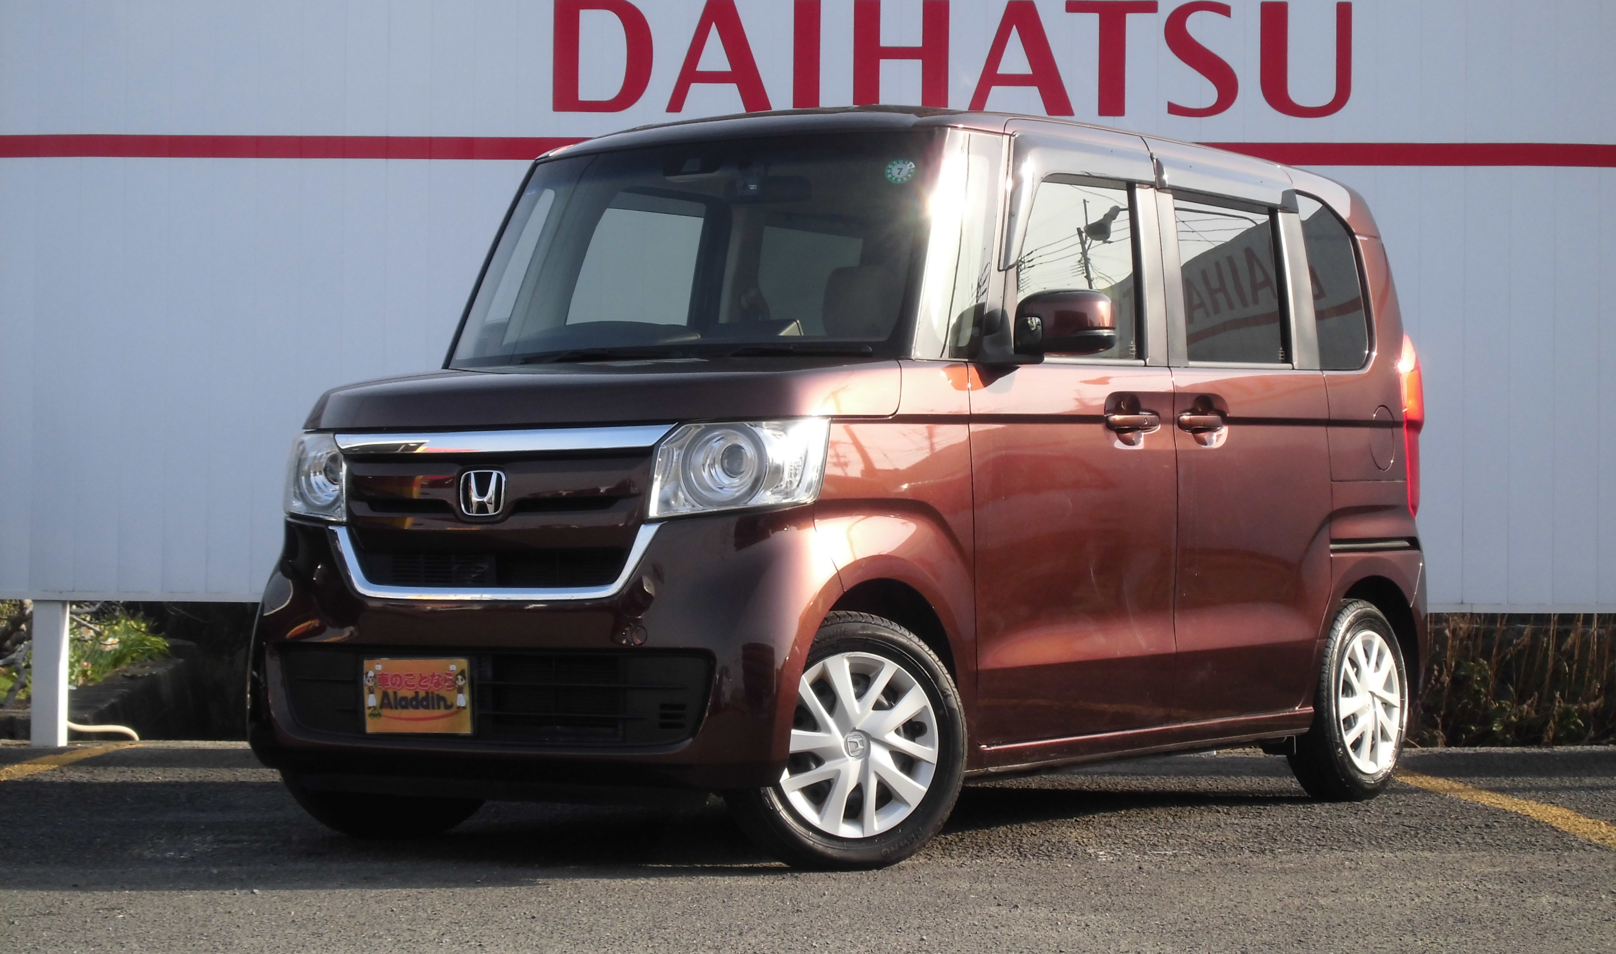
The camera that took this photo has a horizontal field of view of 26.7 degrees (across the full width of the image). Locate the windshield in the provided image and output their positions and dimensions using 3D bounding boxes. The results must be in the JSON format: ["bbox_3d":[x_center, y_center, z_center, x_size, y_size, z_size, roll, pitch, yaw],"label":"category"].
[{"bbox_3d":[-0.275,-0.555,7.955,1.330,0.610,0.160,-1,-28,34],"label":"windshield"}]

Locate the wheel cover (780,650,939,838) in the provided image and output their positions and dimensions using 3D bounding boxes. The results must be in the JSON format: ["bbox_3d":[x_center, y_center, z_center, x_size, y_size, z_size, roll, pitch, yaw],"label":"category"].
[{"bbox_3d":[0.102,0.572,7.260,0.392,0.392,0.060,1,-2,-28],"label":"wheel cover"}]

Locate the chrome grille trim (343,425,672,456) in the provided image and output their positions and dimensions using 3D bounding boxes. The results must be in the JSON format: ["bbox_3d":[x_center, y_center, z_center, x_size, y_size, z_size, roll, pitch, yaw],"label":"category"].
[{"bbox_3d":[-0.682,-0.082,7.341,0.960,0.058,0.080,-1,-2,34],"label":"chrome grille trim"}]

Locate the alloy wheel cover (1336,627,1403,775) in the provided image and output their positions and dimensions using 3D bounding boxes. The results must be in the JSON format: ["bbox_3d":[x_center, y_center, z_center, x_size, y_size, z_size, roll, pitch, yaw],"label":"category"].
[{"bbox_3d":[1.540,0.619,9.363,0.060,0.392,0.392,-1,-2,34],"label":"alloy wheel cover"}]

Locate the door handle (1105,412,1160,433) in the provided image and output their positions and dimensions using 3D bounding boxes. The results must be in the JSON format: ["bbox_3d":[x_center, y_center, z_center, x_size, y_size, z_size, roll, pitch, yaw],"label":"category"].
[{"bbox_3d":[0.780,-0.131,8.173,0.045,0.040,0.230,-1,-2,34],"label":"door handle"}]

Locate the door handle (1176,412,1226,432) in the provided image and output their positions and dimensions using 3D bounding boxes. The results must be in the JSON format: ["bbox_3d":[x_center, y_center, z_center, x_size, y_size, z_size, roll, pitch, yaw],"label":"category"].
[{"bbox_3d":[0.978,-0.136,8.466,0.045,0.040,0.215,-1,-2,34],"label":"door handle"}]

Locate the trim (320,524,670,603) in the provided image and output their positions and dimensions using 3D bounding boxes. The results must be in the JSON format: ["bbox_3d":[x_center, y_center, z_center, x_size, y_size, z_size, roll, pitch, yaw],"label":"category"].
[{"bbox_3d":[-0.694,0.184,7.316,0.940,0.170,0.090,-1,-2,34],"label":"trim"}]

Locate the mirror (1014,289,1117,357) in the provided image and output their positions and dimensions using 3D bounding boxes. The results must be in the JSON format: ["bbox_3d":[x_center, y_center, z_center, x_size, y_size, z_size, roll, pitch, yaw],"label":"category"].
[{"bbox_3d":[0.581,-0.344,7.715,0.210,0.150,0.130,-1,-2,34],"label":"mirror"}]

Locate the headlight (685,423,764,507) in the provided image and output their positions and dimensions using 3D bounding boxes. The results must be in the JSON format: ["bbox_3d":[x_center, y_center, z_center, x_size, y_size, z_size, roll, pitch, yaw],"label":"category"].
[{"bbox_3d":[-0.175,-0.025,7.096,0.190,0.175,0.090,-1,-2,34],"label":"headlight"}]

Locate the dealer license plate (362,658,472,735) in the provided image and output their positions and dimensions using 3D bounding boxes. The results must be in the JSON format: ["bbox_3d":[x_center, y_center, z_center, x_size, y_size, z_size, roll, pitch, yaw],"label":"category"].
[{"bbox_3d":[-0.851,0.477,7.404,0.320,0.165,0.015,-1,-2,34],"label":"dealer license plate"}]

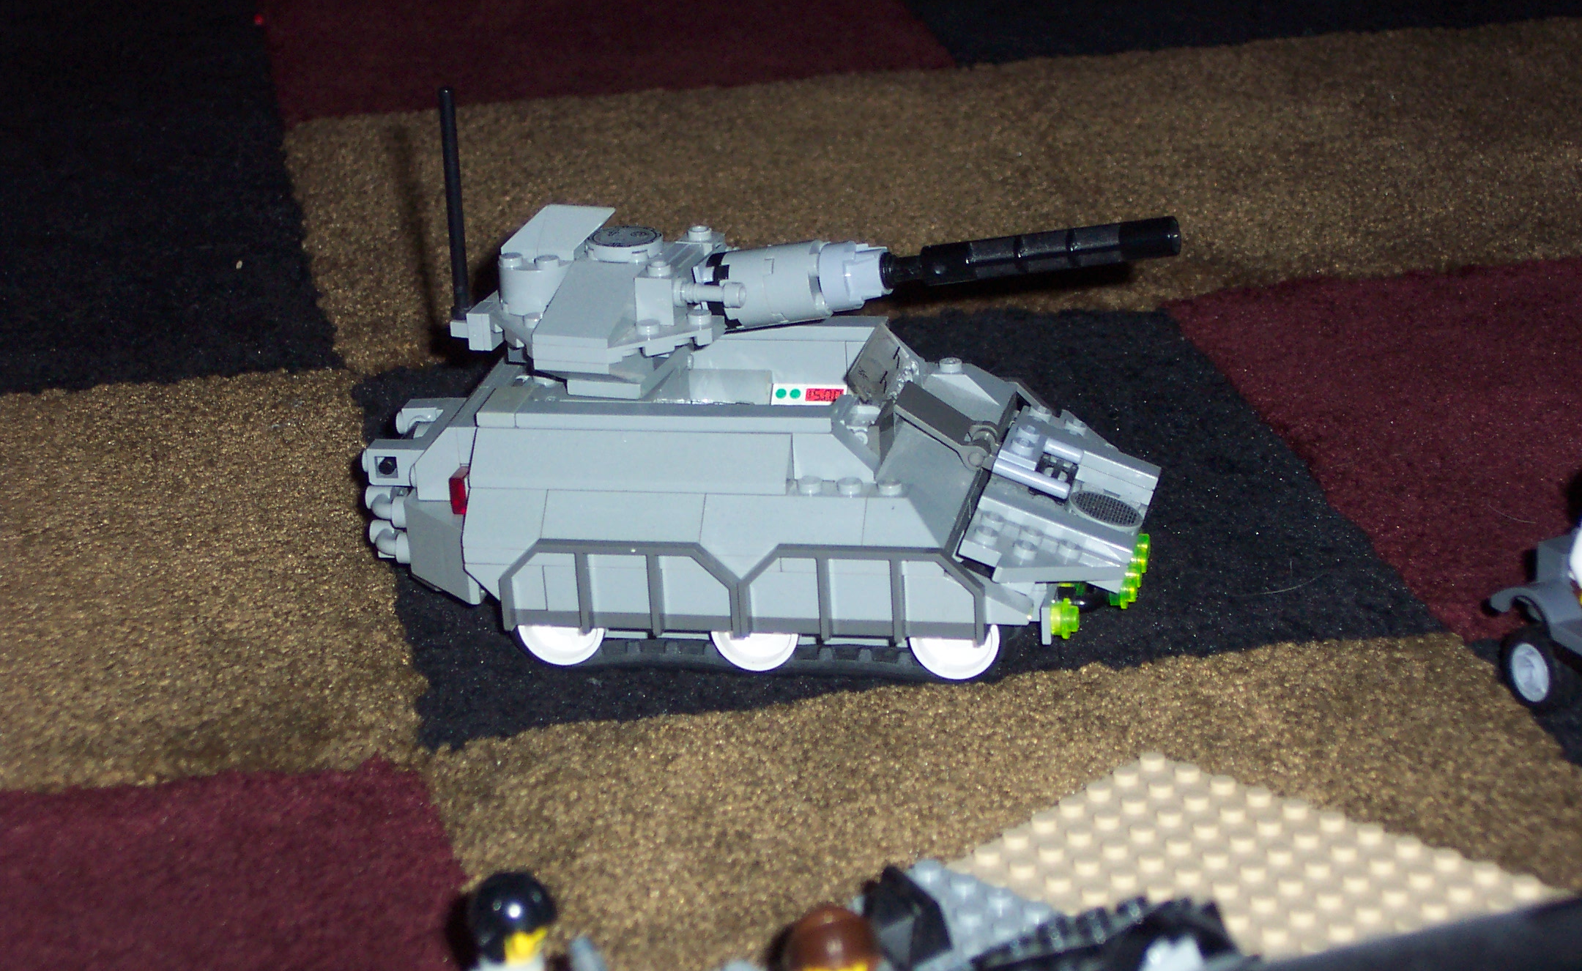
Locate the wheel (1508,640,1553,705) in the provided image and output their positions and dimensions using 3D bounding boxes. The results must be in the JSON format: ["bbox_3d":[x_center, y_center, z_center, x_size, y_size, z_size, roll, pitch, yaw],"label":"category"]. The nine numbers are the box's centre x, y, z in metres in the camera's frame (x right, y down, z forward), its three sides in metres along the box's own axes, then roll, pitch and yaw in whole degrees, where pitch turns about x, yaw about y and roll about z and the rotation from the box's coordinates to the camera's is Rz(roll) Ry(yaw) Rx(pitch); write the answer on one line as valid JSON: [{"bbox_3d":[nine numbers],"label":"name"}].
[{"bbox_3d":[0.143,0.034,0.740,0.008,0.011,0.011,-14,24,-26],"label":"wheel"}]

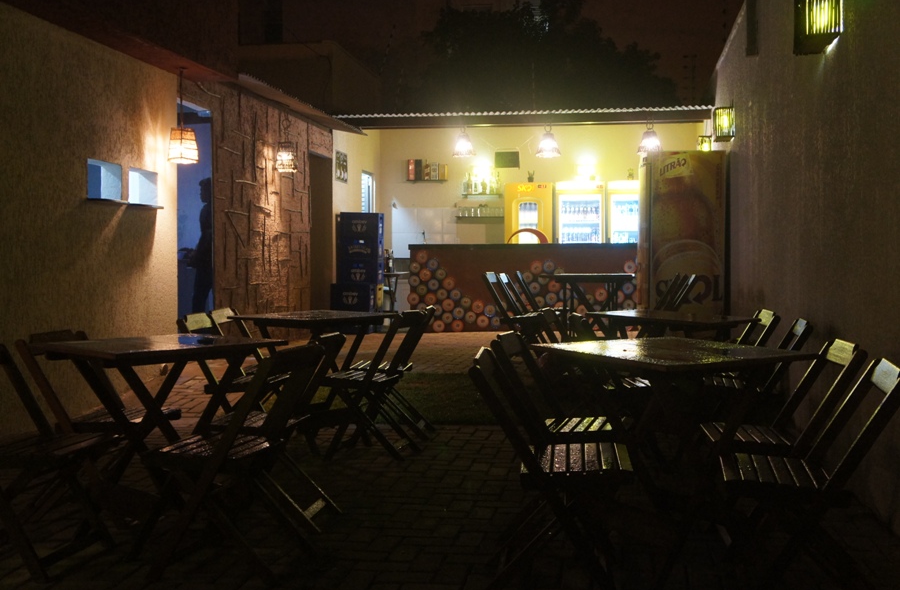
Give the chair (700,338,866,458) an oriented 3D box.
[{"bbox_3d":[1.168,0.552,3.603,0.460,0.765,0.410,0,2,8],"label":"chair"}]

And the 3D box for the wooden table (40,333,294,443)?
[{"bbox_3d":[-1.147,0.549,4.014,0.700,0.730,0.700,-2,3,-42],"label":"wooden table"}]

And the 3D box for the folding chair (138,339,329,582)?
[{"bbox_3d":[-0.724,0.557,3.464,0.460,0.765,0.410,1,2,14],"label":"folding chair"}]

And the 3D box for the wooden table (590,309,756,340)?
[{"bbox_3d":[1.224,0.479,5.445,0.700,0.735,0.700,2,3,37],"label":"wooden table"}]

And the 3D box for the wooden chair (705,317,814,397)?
[{"bbox_3d":[1.435,0.486,4.745,0.480,0.770,0.420,0,2,11],"label":"wooden chair"}]

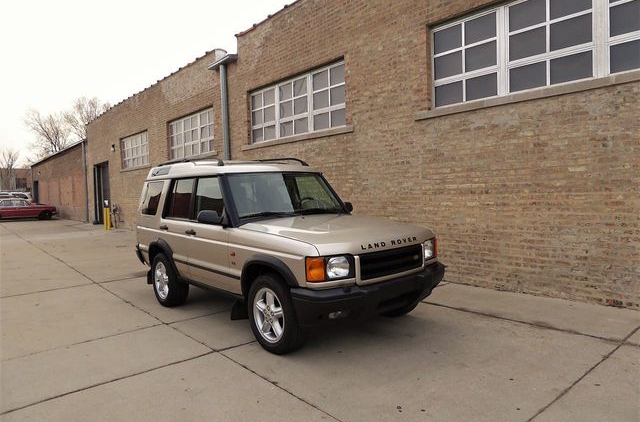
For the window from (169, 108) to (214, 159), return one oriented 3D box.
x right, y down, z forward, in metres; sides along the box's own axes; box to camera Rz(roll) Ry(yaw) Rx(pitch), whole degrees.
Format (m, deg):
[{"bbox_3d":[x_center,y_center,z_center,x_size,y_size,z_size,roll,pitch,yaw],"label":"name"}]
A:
[{"bbox_3d":[-4.054,-2.327,14.576,0.160,1.330,3.500,-4,3,-39],"label":"window"}]

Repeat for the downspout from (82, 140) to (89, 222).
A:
[{"bbox_3d":[-12.782,-1.517,25.193,0.150,4.500,0.150,-4,3,-39],"label":"downspout"}]

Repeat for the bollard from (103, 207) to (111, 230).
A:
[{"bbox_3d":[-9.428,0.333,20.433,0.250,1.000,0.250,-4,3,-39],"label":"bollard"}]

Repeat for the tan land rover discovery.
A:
[{"bbox_3d":[-0.801,0.272,5.845,1.960,1.920,4.580,-4,3,-40],"label":"tan land rover discovery"}]

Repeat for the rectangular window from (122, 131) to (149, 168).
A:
[{"bbox_3d":[-7.503,-2.402,18.860,0.160,1.300,3.530,-4,3,-39],"label":"rectangular window"}]

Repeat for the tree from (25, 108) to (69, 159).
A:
[{"bbox_3d":[-35.026,-6.487,60.262,6.000,13.400,6.000,-3,3,-30],"label":"tree"}]

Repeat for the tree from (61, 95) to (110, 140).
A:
[{"bbox_3d":[-27.442,-6.738,55.270,6.000,13.790,6.000,-3,2,-26],"label":"tree"}]

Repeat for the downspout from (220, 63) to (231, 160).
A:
[{"bbox_3d":[-2.484,-1.452,12.390,0.150,4.950,0.150,-4,3,-39],"label":"downspout"}]

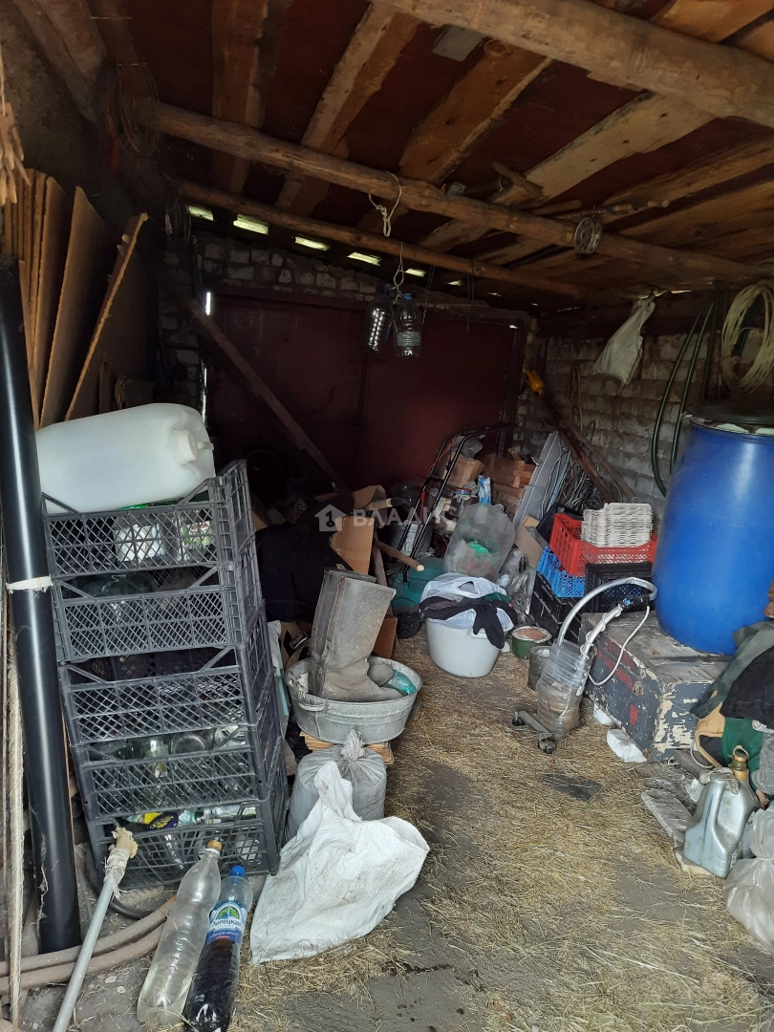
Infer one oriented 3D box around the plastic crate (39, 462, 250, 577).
[{"bbox_3d":[-0.531,0.001,1.628,0.400,0.193,0.306,-5,11,0],"label":"plastic crate"}]

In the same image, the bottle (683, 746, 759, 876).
[{"bbox_3d":[0.917,0.777,1.948,0.115,0.295,0.210,13,17,41],"label":"bottle"}]

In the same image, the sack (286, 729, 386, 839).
[{"bbox_3d":[-0.148,0.740,2.070,0.285,0.310,0.265,5,11,0],"label":"sack"}]

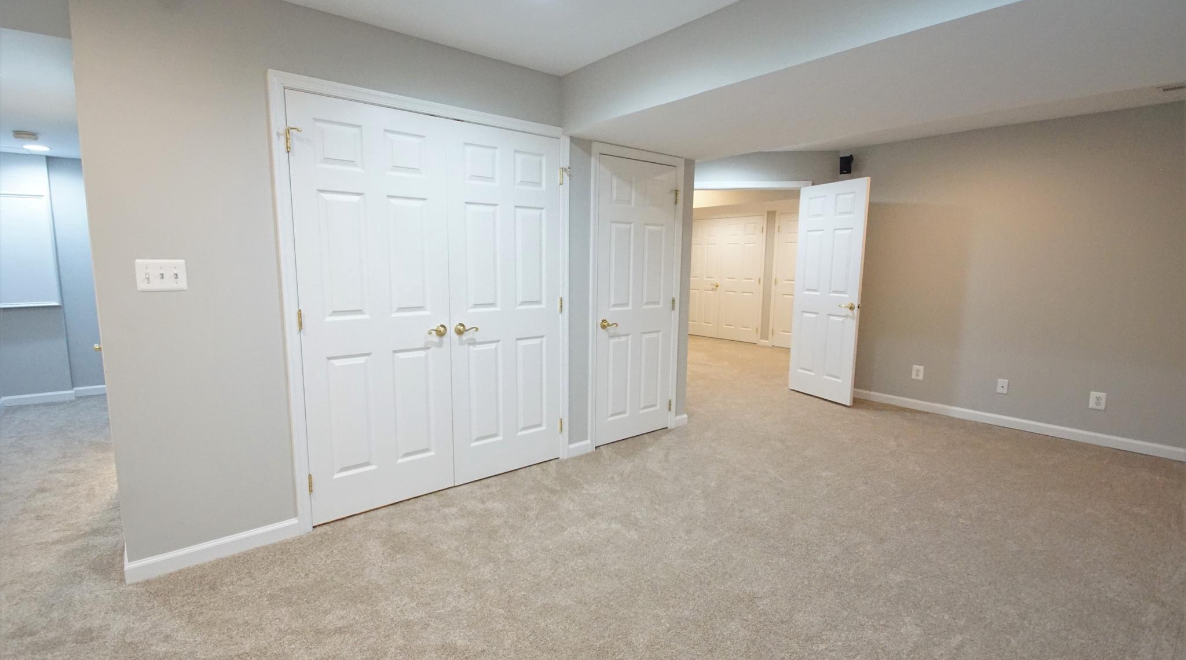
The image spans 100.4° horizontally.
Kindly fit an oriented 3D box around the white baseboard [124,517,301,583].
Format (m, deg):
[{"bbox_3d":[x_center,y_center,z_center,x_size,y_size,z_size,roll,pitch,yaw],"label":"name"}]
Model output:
[{"bbox_3d":[-1.736,1.013,2.297,0.640,0.086,0.017,-5,9,-37],"label":"white baseboard"}]

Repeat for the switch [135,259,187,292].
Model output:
[{"bbox_3d":[-1.809,-0.229,2.076,0.159,0.121,0.014,-5,9,-37],"label":"switch"}]

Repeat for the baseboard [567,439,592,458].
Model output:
[{"bbox_3d":[-0.101,0.849,3.526,0.199,0.090,0.017,-5,9,-37],"label":"baseboard"}]

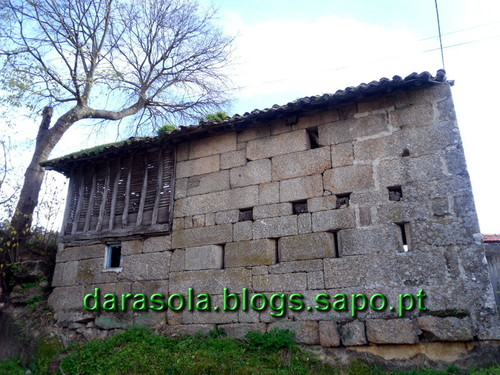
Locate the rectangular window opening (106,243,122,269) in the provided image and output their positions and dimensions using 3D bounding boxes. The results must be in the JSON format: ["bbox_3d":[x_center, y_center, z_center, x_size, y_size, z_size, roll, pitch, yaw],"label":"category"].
[{"bbox_3d":[-2.730,1.422,8.356,0.348,0.503,0.200,-10,-22,22],"label":"rectangular window opening"}]

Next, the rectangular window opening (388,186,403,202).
[{"bbox_3d":[2.333,0.149,6.454,0.178,0.239,0.250,-10,-22,22],"label":"rectangular window opening"}]

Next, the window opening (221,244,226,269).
[{"bbox_3d":[-0.423,1.273,7.345,0.115,0.421,0.250,-10,-22,22],"label":"window opening"}]

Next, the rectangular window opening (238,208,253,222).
[{"bbox_3d":[-0.032,0.547,7.429,0.277,0.227,0.250,-10,-22,22],"label":"rectangular window opening"}]

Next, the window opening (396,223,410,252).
[{"bbox_3d":[2.362,0.791,6.202,0.138,0.447,0.250,-10,-22,22],"label":"window opening"}]

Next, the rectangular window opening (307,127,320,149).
[{"bbox_3d":[1.188,-0.840,7.363,0.234,0.350,0.250,-10,-22,22],"label":"rectangular window opening"}]

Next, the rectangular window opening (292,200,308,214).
[{"bbox_3d":[0.915,0.383,7.040,0.273,0.213,0.250,-10,-22,22],"label":"rectangular window opening"}]

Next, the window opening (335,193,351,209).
[{"bbox_3d":[1.574,0.254,6.775,0.241,0.243,0.250,-10,-22,22],"label":"window opening"}]

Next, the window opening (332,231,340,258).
[{"bbox_3d":[1.435,0.950,6.583,0.090,0.446,0.250,-10,-22,22],"label":"window opening"}]

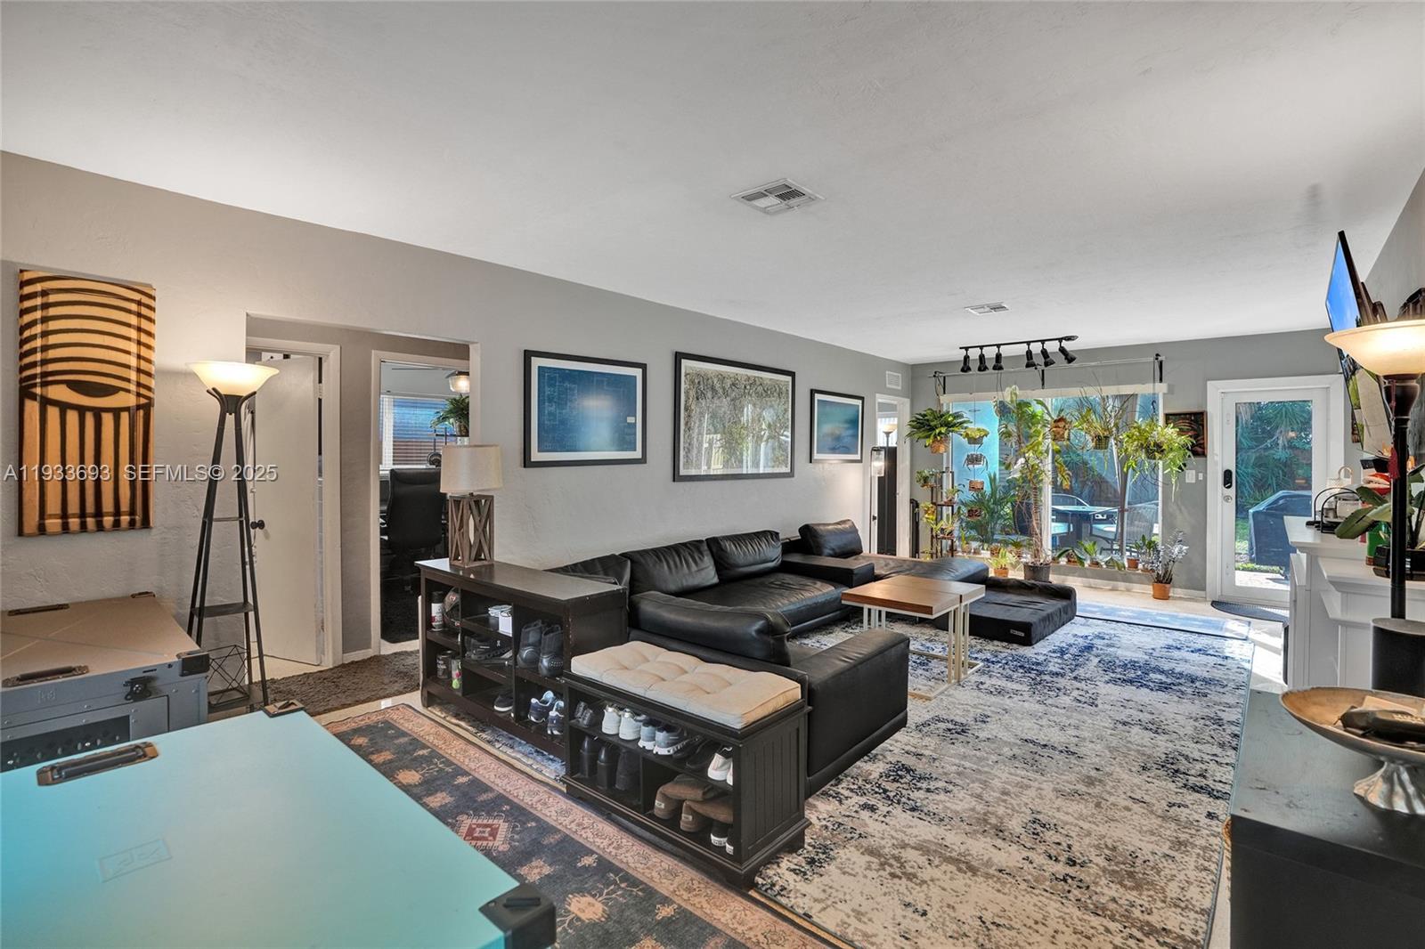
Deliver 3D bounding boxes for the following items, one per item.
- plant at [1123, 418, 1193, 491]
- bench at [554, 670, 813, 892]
[{"bbox_3d":[4.252,-0.191,6.046,0.643,0.701,0.600,1,2,41],"label":"plant"},{"bbox_3d":[-0.134,1.003,2.394,0.930,0.584,0.373,1,2,41],"label":"bench"}]

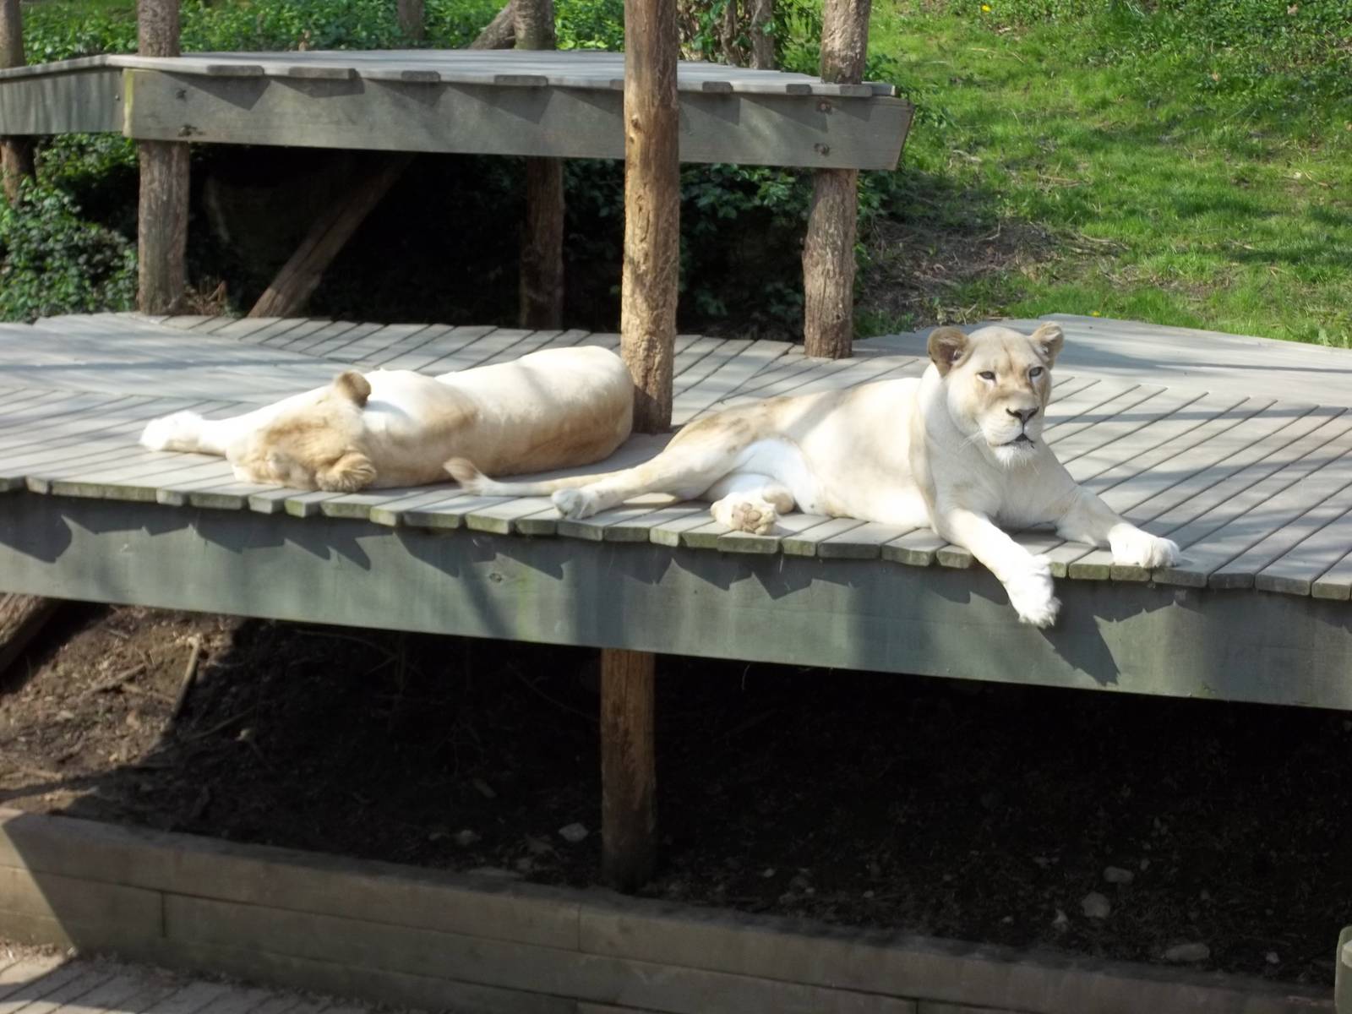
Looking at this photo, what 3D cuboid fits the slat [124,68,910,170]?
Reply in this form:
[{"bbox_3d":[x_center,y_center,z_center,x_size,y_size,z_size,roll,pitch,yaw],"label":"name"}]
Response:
[{"bbox_3d":[-0.567,-1.338,12.911,2.792,0.248,0.043,3,12,12],"label":"slat"}]

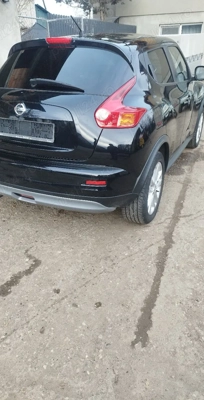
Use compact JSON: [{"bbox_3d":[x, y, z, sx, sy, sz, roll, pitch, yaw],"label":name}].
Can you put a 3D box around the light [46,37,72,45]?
[{"bbox_3d":[-0.325,-1.216,2.119,0.270,0.055,0.060,13,30,23],"label":"light"}]

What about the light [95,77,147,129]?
[{"bbox_3d":[0.152,-0.647,1.861,0.300,0.320,0.310,13,30,23],"label":"light"}]

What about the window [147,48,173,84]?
[{"bbox_3d":[0.528,-1.199,2.498,0.050,0.320,0.740,-4,22,30],"label":"window"}]

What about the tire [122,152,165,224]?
[{"bbox_3d":[0.402,-0.128,2.499,0.220,0.665,0.665,13,30,23],"label":"tire"}]

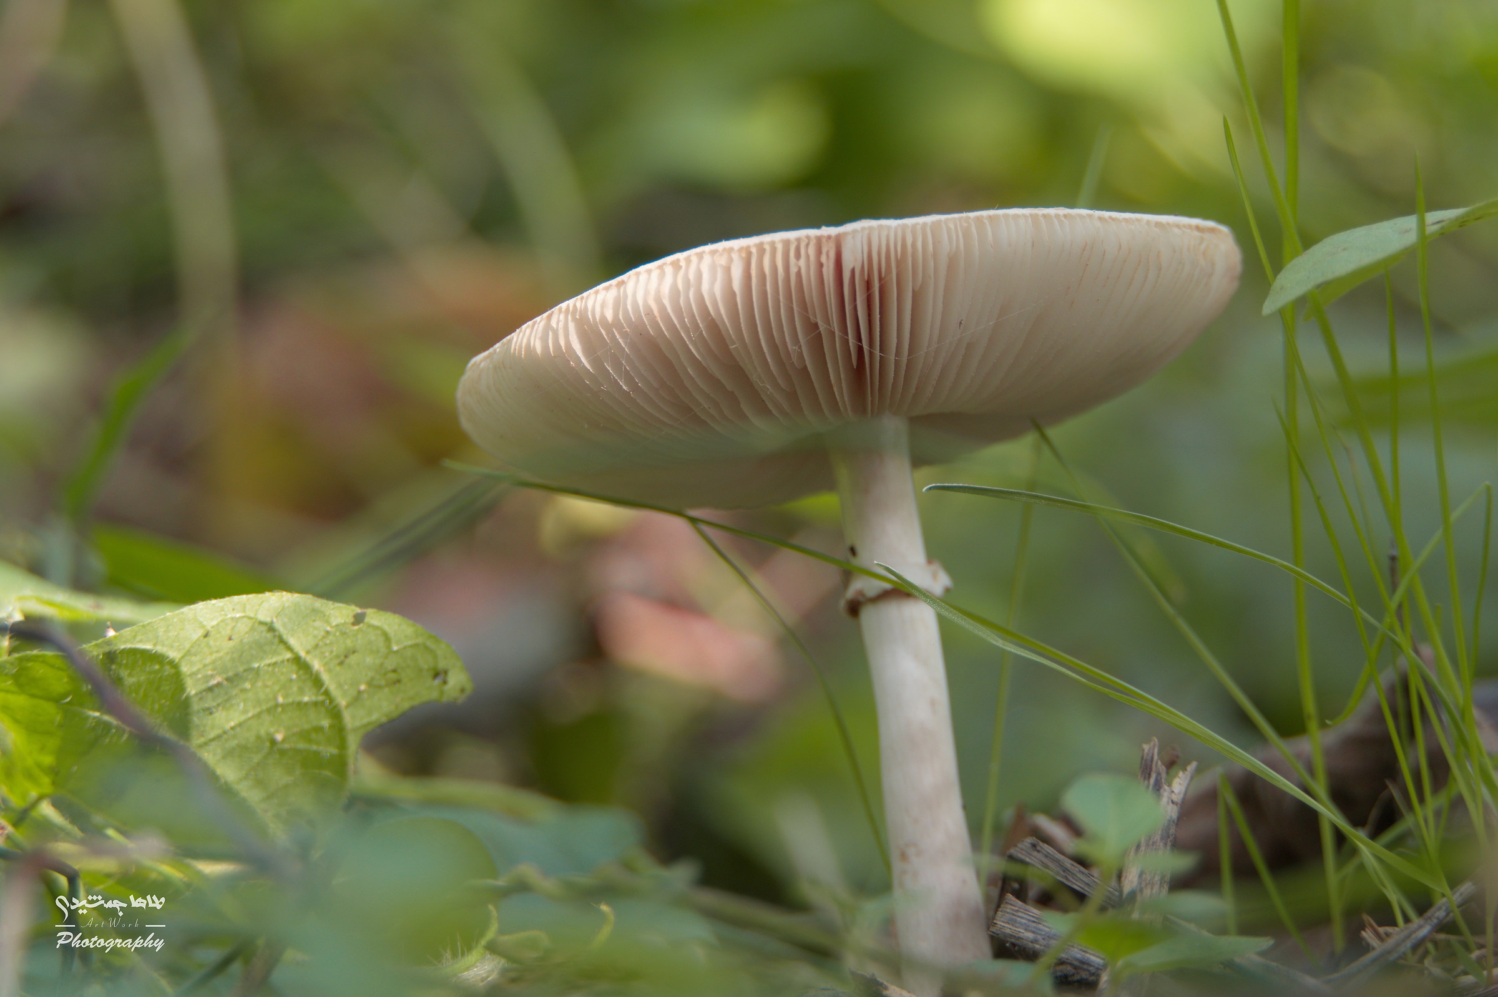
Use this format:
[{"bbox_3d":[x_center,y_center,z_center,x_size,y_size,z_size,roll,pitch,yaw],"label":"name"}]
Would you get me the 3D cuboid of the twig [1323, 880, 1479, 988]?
[{"bbox_3d":[0.077,0.051,0.752,0.023,0.003,0.004,-31,15,-21],"label":"twig"}]

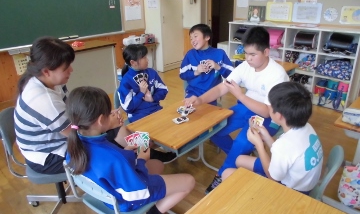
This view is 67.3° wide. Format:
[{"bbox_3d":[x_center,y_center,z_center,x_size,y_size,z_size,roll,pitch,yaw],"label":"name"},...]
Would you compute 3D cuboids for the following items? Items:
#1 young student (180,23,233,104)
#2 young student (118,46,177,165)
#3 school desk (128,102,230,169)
[{"bbox_3d":[0.234,-0.194,2.583,0.480,1.125,0.660,3,23,11],"label":"young student"},{"bbox_3d":[-0.220,0.005,2.260,0.630,1.040,0.460,13,27,32],"label":"young student"},{"bbox_3d":[0.029,0.351,2.019,0.450,0.577,0.650,17,29,37],"label":"school desk"}]

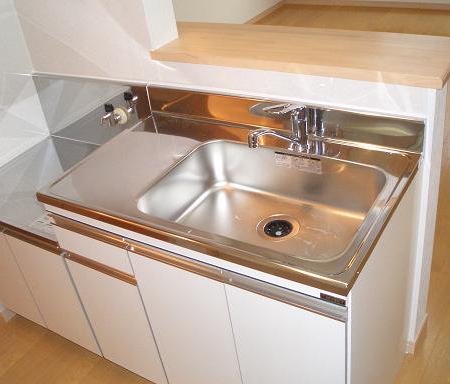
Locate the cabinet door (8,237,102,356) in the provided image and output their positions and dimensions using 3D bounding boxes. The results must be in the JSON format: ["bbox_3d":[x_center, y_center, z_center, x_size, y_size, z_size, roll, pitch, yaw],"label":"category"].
[{"bbox_3d":[-0.584,0.362,1.856,0.280,0.473,0.020,13,40,30],"label":"cabinet door"}]

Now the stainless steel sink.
[{"bbox_3d":[0.102,0.064,1.407,0.575,0.160,0.385,13,40,30],"label":"stainless steel sink"}]

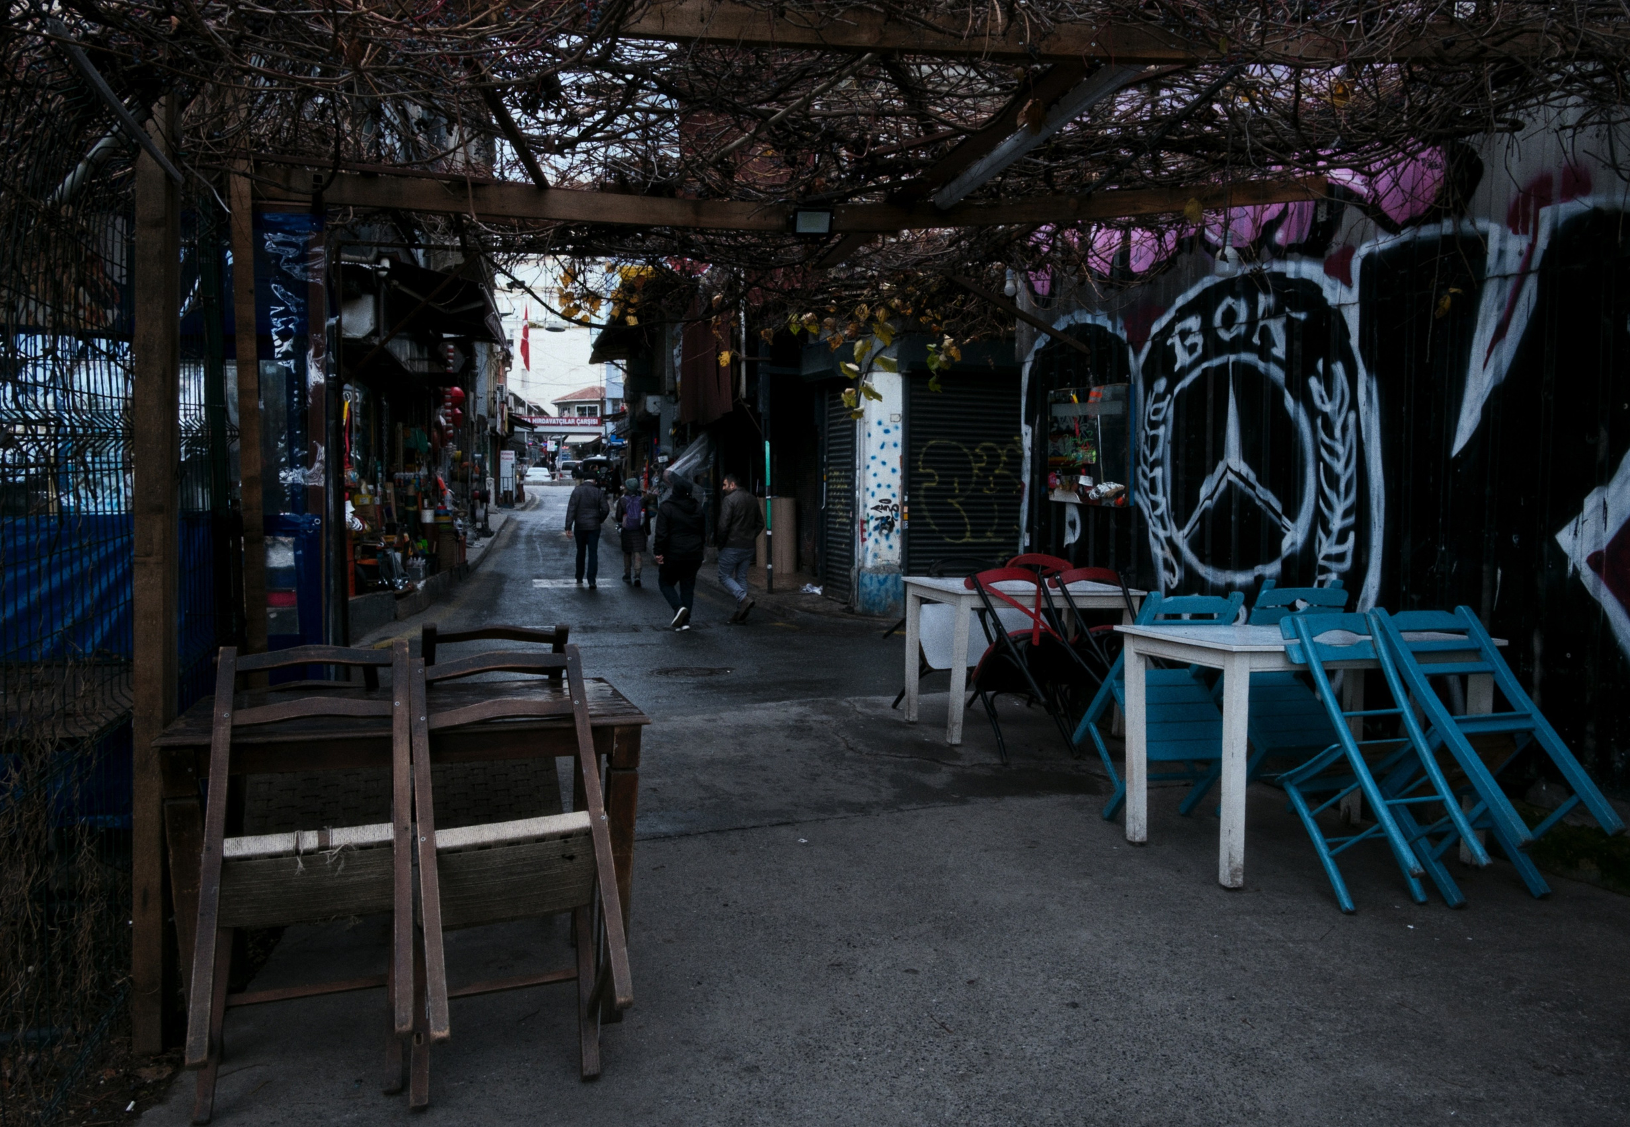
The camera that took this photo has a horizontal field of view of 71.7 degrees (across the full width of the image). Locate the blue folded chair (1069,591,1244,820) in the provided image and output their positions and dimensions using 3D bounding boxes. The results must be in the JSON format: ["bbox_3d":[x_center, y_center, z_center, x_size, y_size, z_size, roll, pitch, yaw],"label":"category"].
[{"bbox_3d":[1.338,0.546,4.194,0.424,0.828,0.455,0,46,-17],"label":"blue folded chair"}]

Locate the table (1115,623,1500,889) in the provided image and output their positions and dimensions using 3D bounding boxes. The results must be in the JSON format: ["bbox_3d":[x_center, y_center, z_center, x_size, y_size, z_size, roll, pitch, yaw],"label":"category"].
[{"bbox_3d":[1.683,0.620,3.908,1.075,0.758,0.665,0,3,-17],"label":"table"}]

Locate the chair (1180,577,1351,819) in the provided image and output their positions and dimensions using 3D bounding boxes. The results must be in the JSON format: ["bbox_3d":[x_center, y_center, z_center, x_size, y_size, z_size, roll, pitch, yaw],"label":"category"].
[{"bbox_3d":[1.785,0.500,4.340,0.390,0.860,0.420,0,25,-14],"label":"chair"}]

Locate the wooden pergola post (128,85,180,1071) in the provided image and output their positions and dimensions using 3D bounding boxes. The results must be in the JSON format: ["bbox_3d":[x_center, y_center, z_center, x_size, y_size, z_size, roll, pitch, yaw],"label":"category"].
[{"bbox_3d":[-1.390,0.008,2.380,0.062,2.030,0.068,0,2,-5],"label":"wooden pergola post"}]

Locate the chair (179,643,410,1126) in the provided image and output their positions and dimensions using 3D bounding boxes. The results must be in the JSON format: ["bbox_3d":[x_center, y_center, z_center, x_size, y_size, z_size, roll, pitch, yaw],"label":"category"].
[{"bbox_3d":[-1.063,0.648,2.400,0.390,0.920,0.420,0,-23,-20],"label":"chair"}]

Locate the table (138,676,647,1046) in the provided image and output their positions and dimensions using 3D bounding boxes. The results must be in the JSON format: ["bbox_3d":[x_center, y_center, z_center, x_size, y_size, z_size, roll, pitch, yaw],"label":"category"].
[{"bbox_3d":[-0.986,0.726,2.804,1.030,0.745,0.645,0,3,-20],"label":"table"}]

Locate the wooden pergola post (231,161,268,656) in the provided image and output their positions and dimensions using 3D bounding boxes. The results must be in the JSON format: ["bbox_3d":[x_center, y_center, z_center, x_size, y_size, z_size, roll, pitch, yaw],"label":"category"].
[{"bbox_3d":[-1.825,-0.145,3.680,0.068,2.400,0.068,-1,2,-20],"label":"wooden pergola post"}]

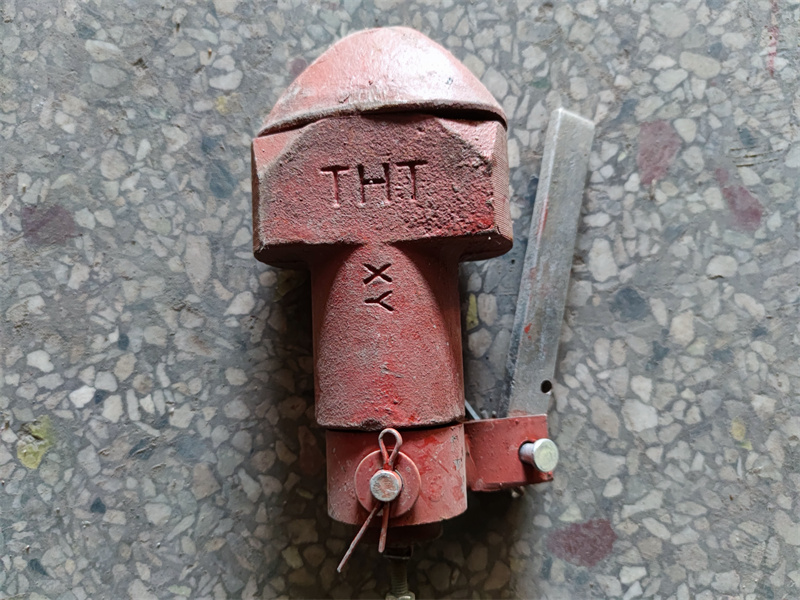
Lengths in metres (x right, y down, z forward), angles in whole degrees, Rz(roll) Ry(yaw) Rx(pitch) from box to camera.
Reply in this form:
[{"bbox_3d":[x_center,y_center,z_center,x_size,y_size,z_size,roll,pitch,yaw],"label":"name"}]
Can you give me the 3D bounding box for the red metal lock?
[{"bbox_3d":[0.000,-0.001,0.250,0.133,0.073,0.238,-2,85,0],"label":"red metal lock"}]

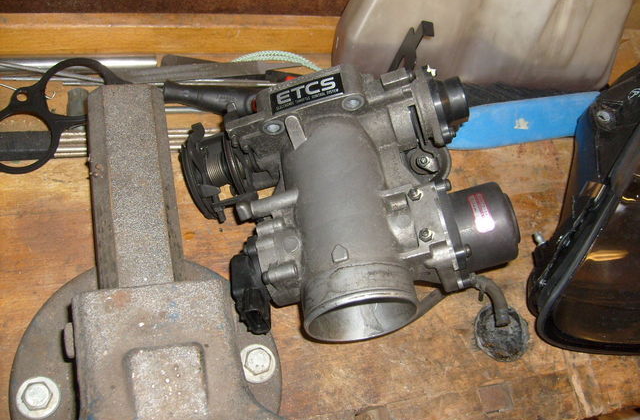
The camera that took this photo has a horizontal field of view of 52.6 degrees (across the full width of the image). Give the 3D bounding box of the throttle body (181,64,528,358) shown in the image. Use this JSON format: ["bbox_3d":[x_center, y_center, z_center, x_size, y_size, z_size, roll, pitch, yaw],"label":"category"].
[{"bbox_3d":[0.024,-0.002,0.464,0.227,0.105,0.192,-12,64,-6],"label":"throttle body"}]

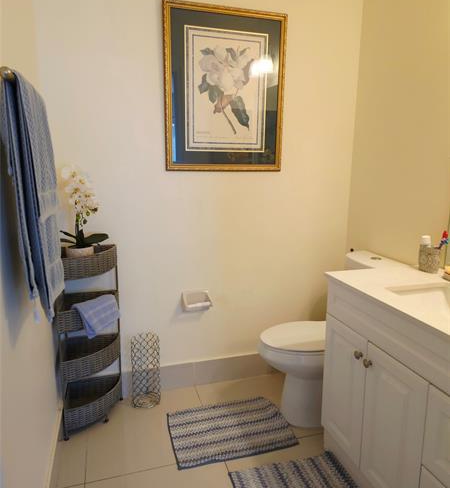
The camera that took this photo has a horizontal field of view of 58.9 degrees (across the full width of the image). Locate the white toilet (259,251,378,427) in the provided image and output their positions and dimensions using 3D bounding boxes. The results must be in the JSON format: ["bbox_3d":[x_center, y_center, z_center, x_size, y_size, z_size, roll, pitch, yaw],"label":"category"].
[{"bbox_3d":[0.533,0.502,2.124,0.701,0.828,0.380,-3,11,-16],"label":"white toilet"}]

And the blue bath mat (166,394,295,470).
[{"bbox_3d":[0.016,0.933,2.027,0.570,0.013,0.406,-3,11,-16],"label":"blue bath mat"}]

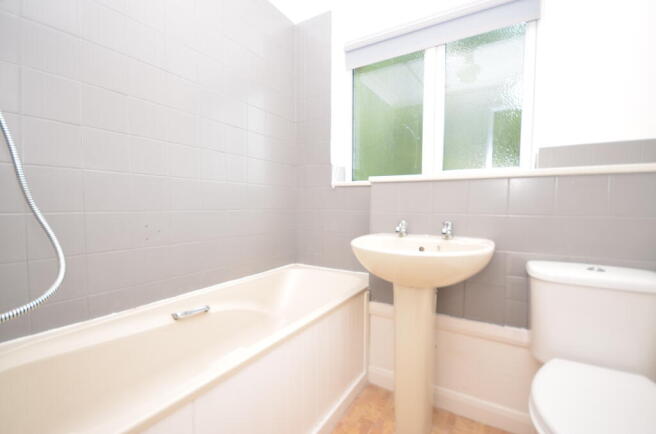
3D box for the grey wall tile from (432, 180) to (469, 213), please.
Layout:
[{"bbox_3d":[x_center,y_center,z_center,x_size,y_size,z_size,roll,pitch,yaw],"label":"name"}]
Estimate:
[{"bbox_3d":[0.549,-0.087,1.238,0.150,0.150,0.010,2,3,33],"label":"grey wall tile"}]

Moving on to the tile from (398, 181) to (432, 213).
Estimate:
[{"bbox_3d":[0.424,-0.091,1.320,0.150,0.150,0.010,2,3,33],"label":"tile"}]

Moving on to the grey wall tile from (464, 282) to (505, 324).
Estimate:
[{"bbox_3d":[0.673,0.370,1.174,0.150,0.150,0.010,2,3,33],"label":"grey wall tile"}]

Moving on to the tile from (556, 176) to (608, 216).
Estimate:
[{"bbox_3d":[0.925,-0.077,0.991,0.150,0.150,0.010,2,3,33],"label":"tile"}]

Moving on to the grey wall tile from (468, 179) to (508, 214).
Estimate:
[{"bbox_3d":[0.674,-0.084,1.155,0.150,0.150,0.010,2,3,33],"label":"grey wall tile"}]

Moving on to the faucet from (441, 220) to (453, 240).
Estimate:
[{"bbox_3d":[0.508,0.061,1.154,0.043,0.076,0.092,2,3,33],"label":"faucet"}]

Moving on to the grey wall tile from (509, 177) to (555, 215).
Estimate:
[{"bbox_3d":[0.800,-0.080,1.073,0.150,0.150,0.010,2,3,33],"label":"grey wall tile"}]

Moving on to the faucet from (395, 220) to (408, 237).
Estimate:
[{"bbox_3d":[0.341,0.057,1.264,0.043,0.076,0.092,2,3,33],"label":"faucet"}]

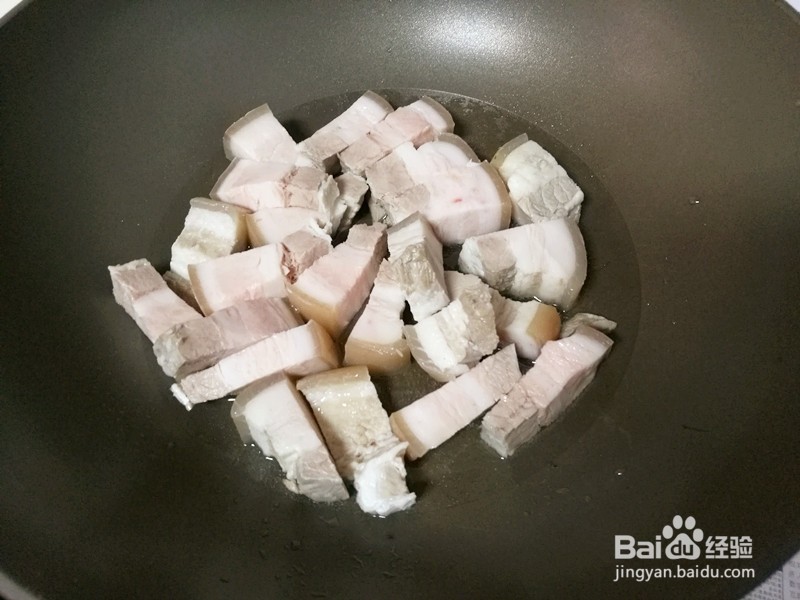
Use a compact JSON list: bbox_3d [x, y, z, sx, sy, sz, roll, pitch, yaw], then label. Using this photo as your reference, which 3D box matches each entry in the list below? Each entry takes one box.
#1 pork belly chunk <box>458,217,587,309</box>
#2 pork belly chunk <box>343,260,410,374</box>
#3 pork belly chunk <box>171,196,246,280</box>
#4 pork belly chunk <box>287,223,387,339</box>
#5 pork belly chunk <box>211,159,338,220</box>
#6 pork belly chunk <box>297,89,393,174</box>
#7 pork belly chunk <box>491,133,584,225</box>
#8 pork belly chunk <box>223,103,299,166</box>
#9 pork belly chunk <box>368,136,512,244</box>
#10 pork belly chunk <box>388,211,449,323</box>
[{"bbox_3d":[0.052,-0.015,0.269,0.047,0.023,0.023,-8,60,-2],"label":"pork belly chunk"},{"bbox_3d":[-0.007,0.006,0.251,0.022,0.023,0.037,3,60,3],"label":"pork belly chunk"},{"bbox_3d":[-0.077,-0.022,0.258,0.021,0.022,0.028,7,65,4],"label":"pork belly chunk"},{"bbox_3d":[-0.023,-0.009,0.260,0.020,0.023,0.038,32,70,18],"label":"pork belly chunk"},{"bbox_3d":[-0.053,-0.047,0.277,0.047,0.018,0.020,9,61,8],"label":"pork belly chunk"},{"bbox_3d":[-0.023,-0.076,0.291,0.039,0.020,0.019,-41,76,-11],"label":"pork belly chunk"},{"bbox_3d":[0.063,-0.051,0.291,0.024,0.021,0.042,-27,58,-14],"label":"pork belly chunk"},{"bbox_3d":[-0.063,-0.069,0.299,0.028,0.019,0.038,-36,67,-18],"label":"pork belly chunk"},{"bbox_3d":[0.018,-0.044,0.275,0.053,0.025,0.039,-9,60,-4],"label":"pork belly chunk"},{"bbox_3d":[0.009,-0.011,0.246,0.016,0.020,0.040,-20,65,8],"label":"pork belly chunk"}]

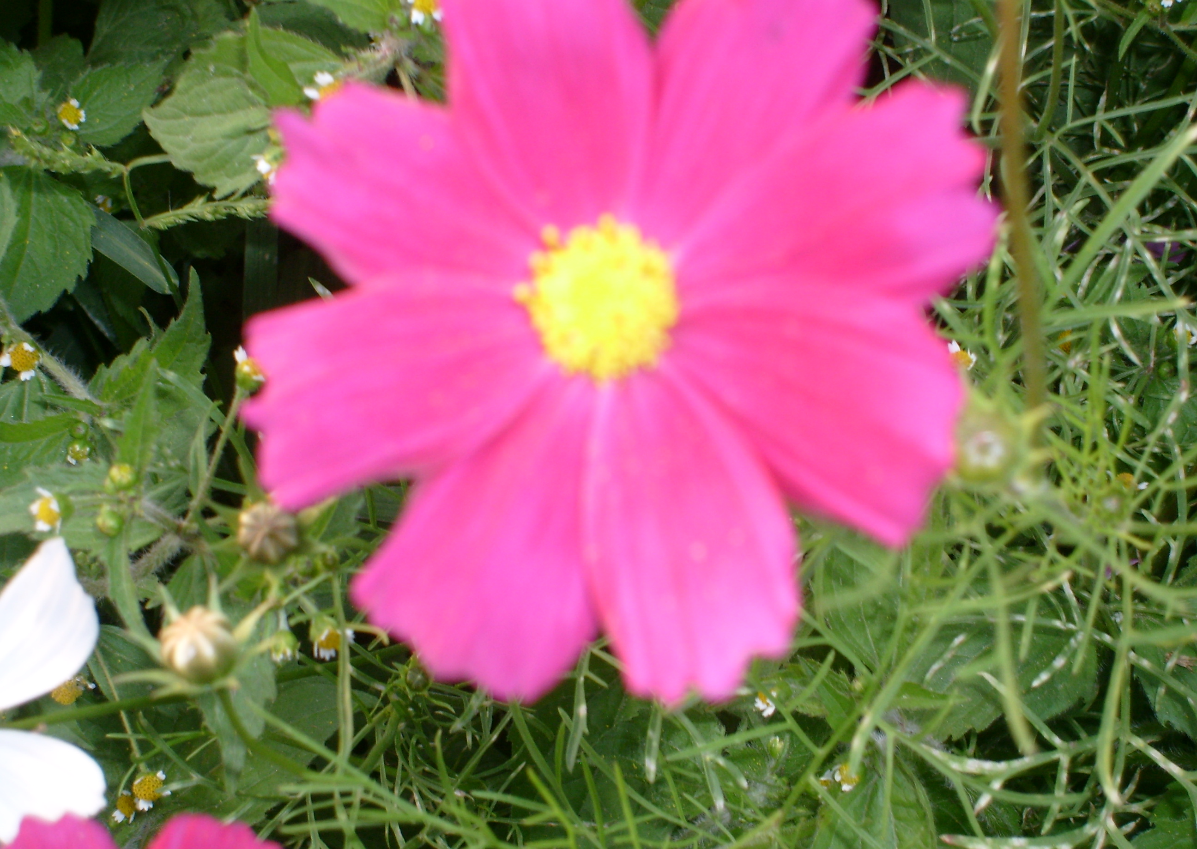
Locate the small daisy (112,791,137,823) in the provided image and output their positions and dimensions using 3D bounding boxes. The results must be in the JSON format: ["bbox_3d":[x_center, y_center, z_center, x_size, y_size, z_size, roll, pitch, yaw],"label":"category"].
[{"bbox_3d":[-0.069,0.056,0.410,0.004,0.005,0.003,0,24,13],"label":"small daisy"}]

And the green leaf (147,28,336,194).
[{"bbox_3d":[-0.052,-0.046,0.410,0.029,0.006,0.024,-15,73,-5],"label":"green leaf"}]

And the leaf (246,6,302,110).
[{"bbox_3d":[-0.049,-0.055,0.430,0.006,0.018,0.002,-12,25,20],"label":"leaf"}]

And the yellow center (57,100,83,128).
[{"bbox_3d":[-0.078,-0.046,0.415,0.004,0.003,0.004,0,81,-3],"label":"yellow center"}]

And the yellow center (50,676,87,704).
[{"bbox_3d":[-0.086,0.043,0.455,0.005,0.004,0.005,0,78,0],"label":"yellow center"}]

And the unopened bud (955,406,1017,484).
[{"bbox_3d":[0.042,0.002,0.305,0.007,0.008,0.007,0,90,3],"label":"unopened bud"}]

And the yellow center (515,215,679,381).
[{"bbox_3d":[0.000,-0.013,0.290,0.016,0.007,0.016,0,81,0],"label":"yellow center"}]

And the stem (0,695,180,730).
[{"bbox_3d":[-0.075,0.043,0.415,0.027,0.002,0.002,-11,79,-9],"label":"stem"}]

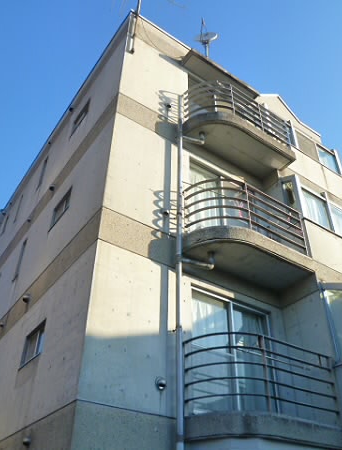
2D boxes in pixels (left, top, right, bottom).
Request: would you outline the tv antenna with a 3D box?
[{"bbox_3d":[0.933,-4.755,11.229,0.550,1.300,0.600,-3,-37,6],"label":"tv antenna"}]

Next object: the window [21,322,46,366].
[{"bbox_3d":[-2.156,1.943,6.934,0.100,0.540,0.840,24,-43,-27],"label":"window"}]

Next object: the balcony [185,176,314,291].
[{"bbox_3d":[1.354,0.116,7.621,2.190,1.410,0.890,24,-43,-27],"label":"balcony"}]

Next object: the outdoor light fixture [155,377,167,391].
[{"bbox_3d":[-0.112,2.011,5.494,0.135,0.140,0.100,24,-43,-27],"label":"outdoor light fixture"}]

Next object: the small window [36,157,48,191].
[{"bbox_3d":[-3.614,-1.432,12.164,0.120,1.040,0.330,24,-42,-27],"label":"small window"}]

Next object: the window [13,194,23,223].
[{"bbox_3d":[-4.644,-0.465,13.370,0.100,1.000,0.270,24,-43,-27],"label":"window"}]

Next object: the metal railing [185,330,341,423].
[{"bbox_3d":[1.280,2.183,5.987,2.080,0.980,0.890,24,-43,-27],"label":"metal railing"}]

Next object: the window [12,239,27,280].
[{"bbox_3d":[-3.520,0.838,10.290,0.100,1.060,0.350,24,-43,-27],"label":"window"}]

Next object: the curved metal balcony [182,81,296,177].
[{"bbox_3d":[1.401,-2.079,9.098,2.230,1.330,0.880,23,-42,-26],"label":"curved metal balcony"}]

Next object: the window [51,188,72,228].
[{"bbox_3d":[-2.165,-0.311,8.743,0.100,0.540,0.880,24,-43,-27],"label":"window"}]

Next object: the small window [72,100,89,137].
[{"bbox_3d":[-2.120,-2.588,10.473,0.100,0.440,0.850,24,-43,-27],"label":"small window"}]

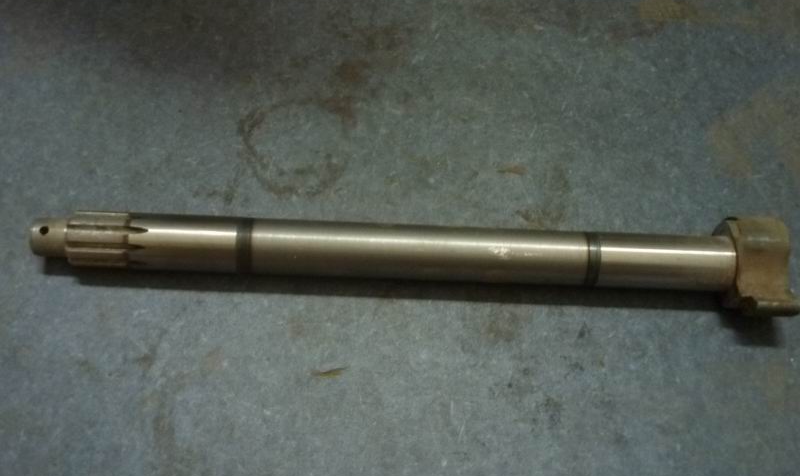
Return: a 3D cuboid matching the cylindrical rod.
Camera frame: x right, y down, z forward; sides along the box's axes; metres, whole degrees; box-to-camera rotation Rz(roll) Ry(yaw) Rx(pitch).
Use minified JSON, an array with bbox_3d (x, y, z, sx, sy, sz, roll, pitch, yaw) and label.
[{"bbox_3d":[-0.009,0.009,0.534,0.479,0.038,0.038,2,66,-2],"label":"cylindrical rod"}]

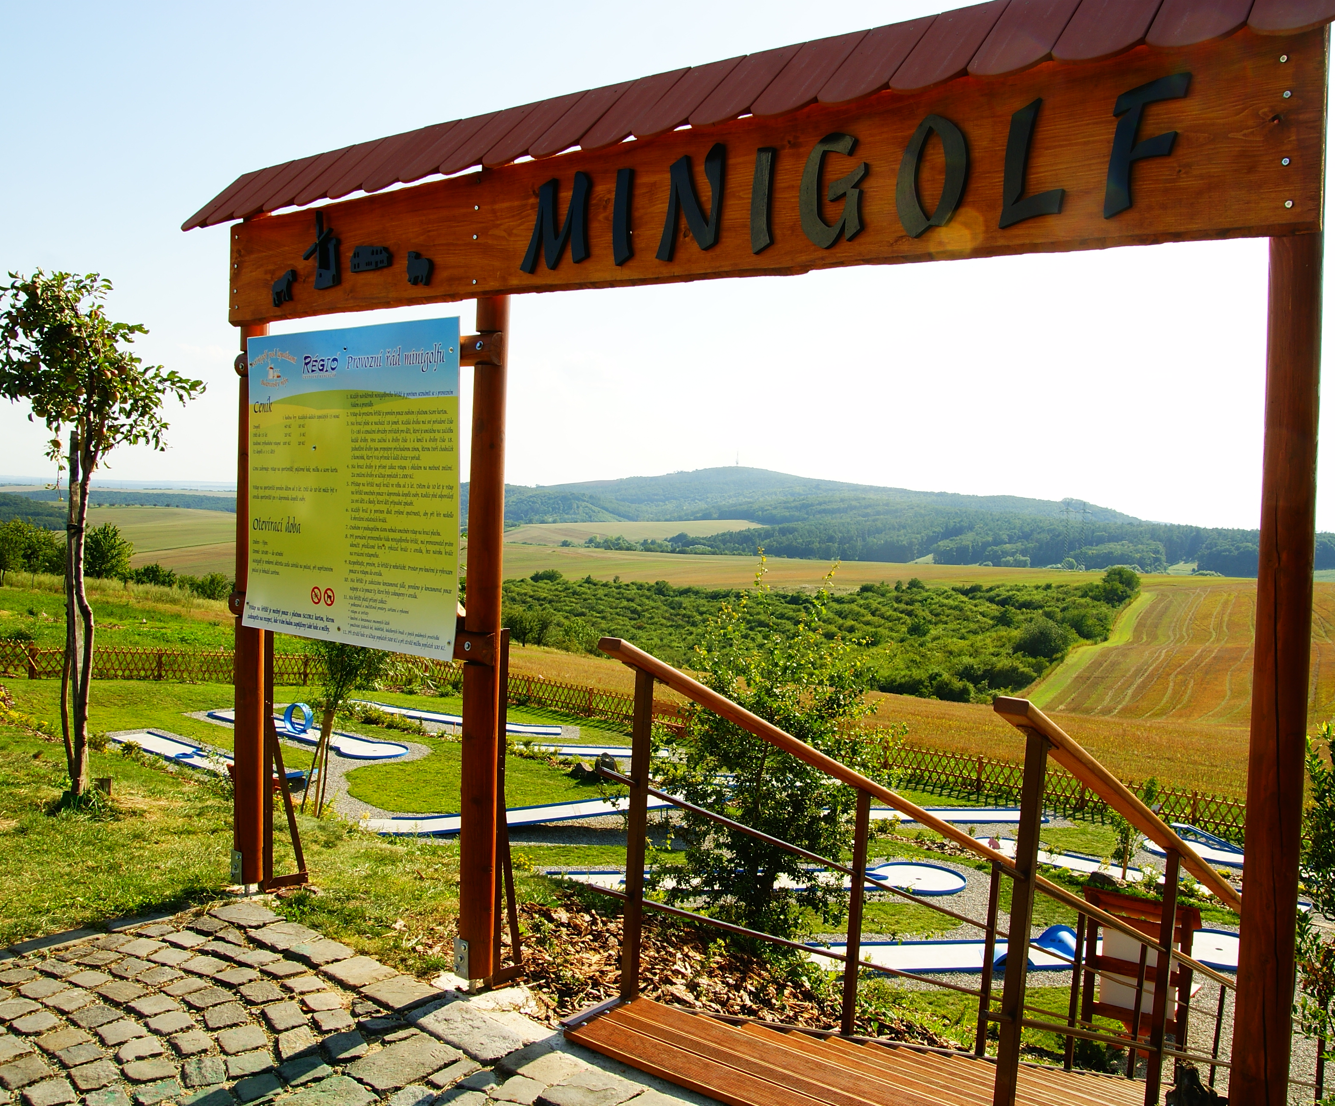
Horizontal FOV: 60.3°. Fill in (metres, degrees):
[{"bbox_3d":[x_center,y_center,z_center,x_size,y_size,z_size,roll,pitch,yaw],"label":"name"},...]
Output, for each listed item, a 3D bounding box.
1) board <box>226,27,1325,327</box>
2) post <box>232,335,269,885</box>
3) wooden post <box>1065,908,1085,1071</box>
[{"bbox_3d":[-0.177,-0.909,3.190,3.520,0.375,0.055,4,3,36],"label":"board"},{"bbox_3d":[-1.559,0.119,4.319,0.105,2.311,0.105,4,3,36],"label":"post"},{"bbox_3d":[2.543,2.740,7.207,0.043,1.029,0.043,4,3,36],"label":"wooden post"}]

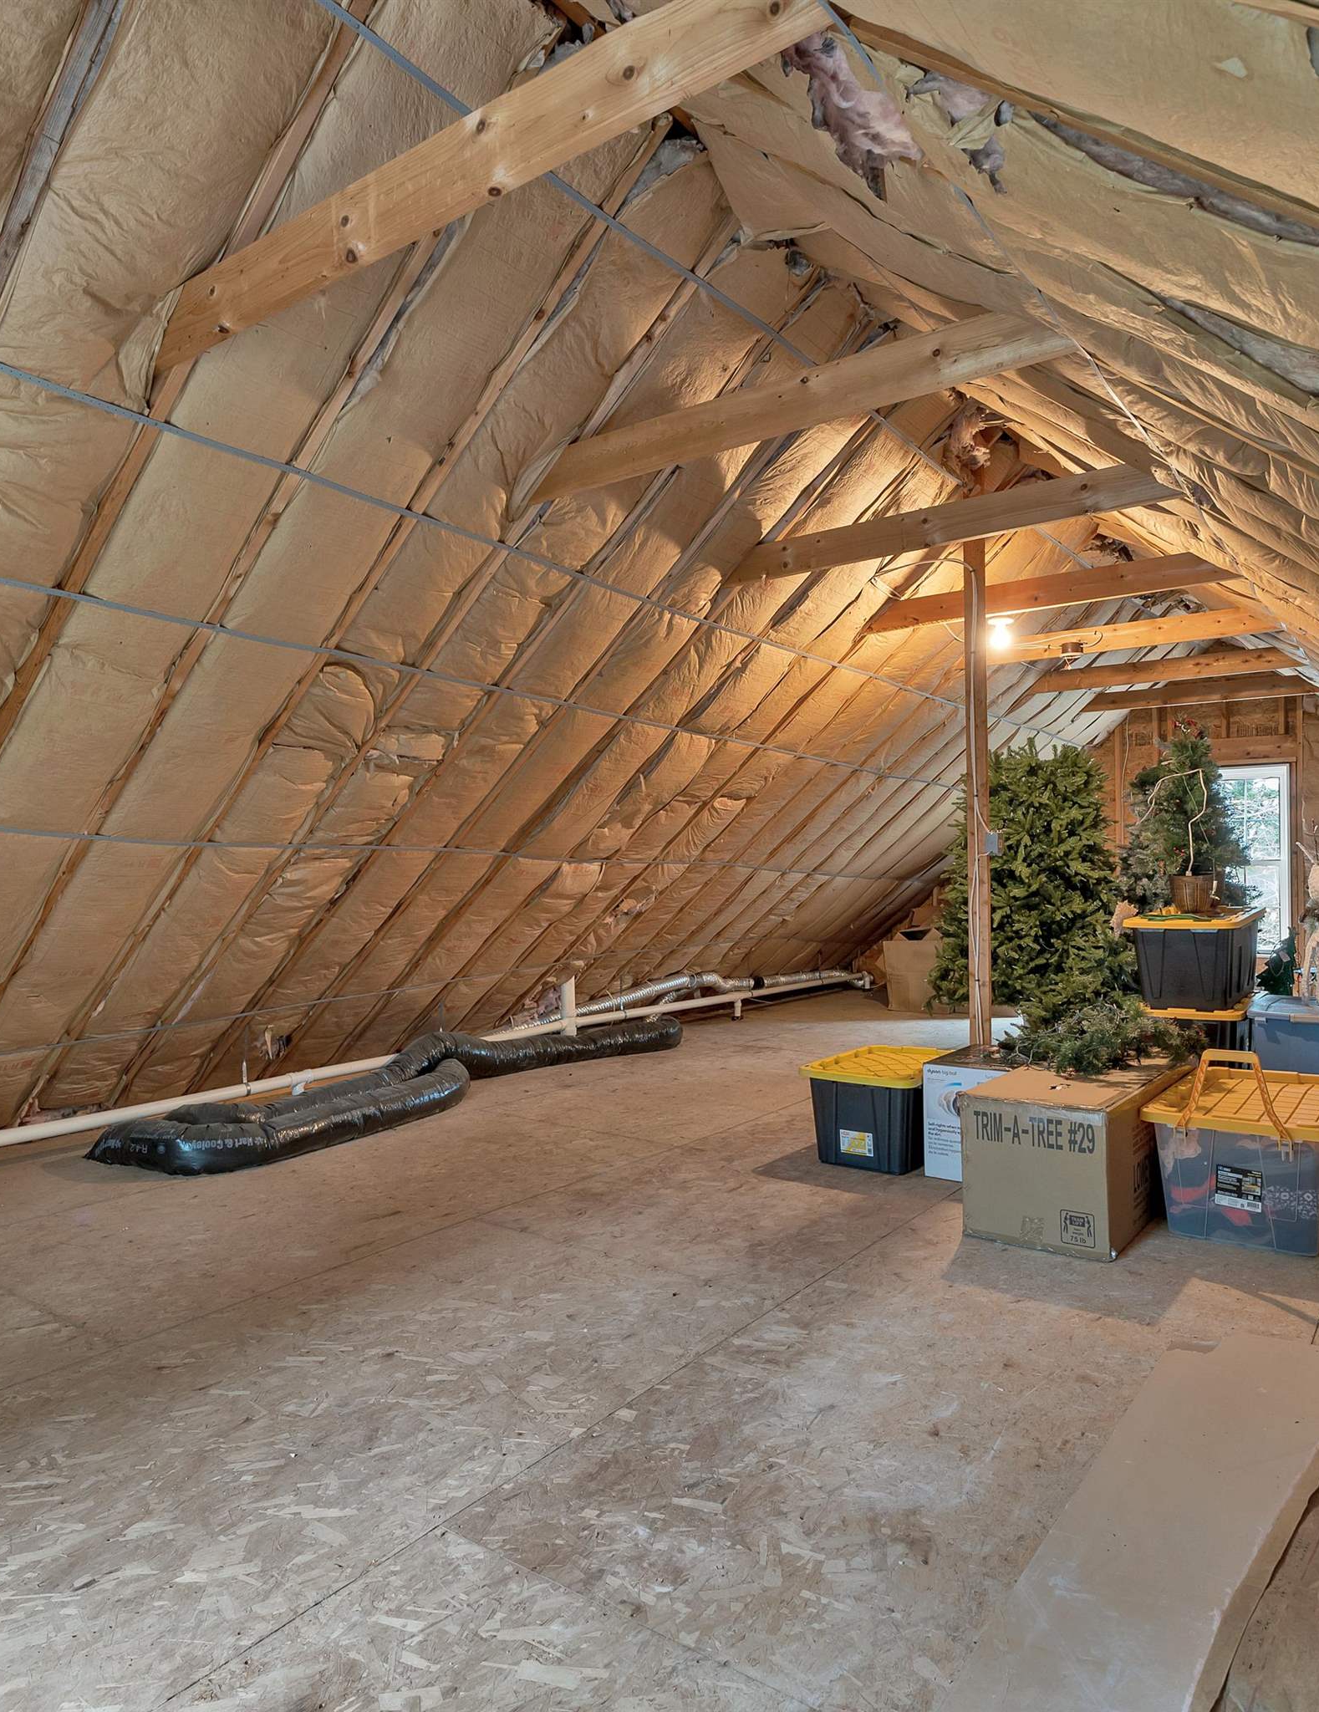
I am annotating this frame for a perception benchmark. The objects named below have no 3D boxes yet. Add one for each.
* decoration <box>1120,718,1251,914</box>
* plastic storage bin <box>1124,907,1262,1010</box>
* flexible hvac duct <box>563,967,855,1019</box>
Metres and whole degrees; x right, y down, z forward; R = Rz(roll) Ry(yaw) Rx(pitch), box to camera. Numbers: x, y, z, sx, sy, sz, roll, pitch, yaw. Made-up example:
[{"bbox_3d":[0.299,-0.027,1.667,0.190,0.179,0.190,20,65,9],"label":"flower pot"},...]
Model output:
[{"bbox_3d":[2.461,-0.182,4.989,0.520,0.900,0.500,0,-1,37],"label":"decoration"},{"bbox_3d":[2.509,0.483,4.970,0.477,0.386,0.750,0,-1,37],"label":"plastic storage bin"},{"bbox_3d":[0.673,1.110,9.070,0.300,0.290,4.600,-1,-1,36],"label":"flexible hvac duct"}]

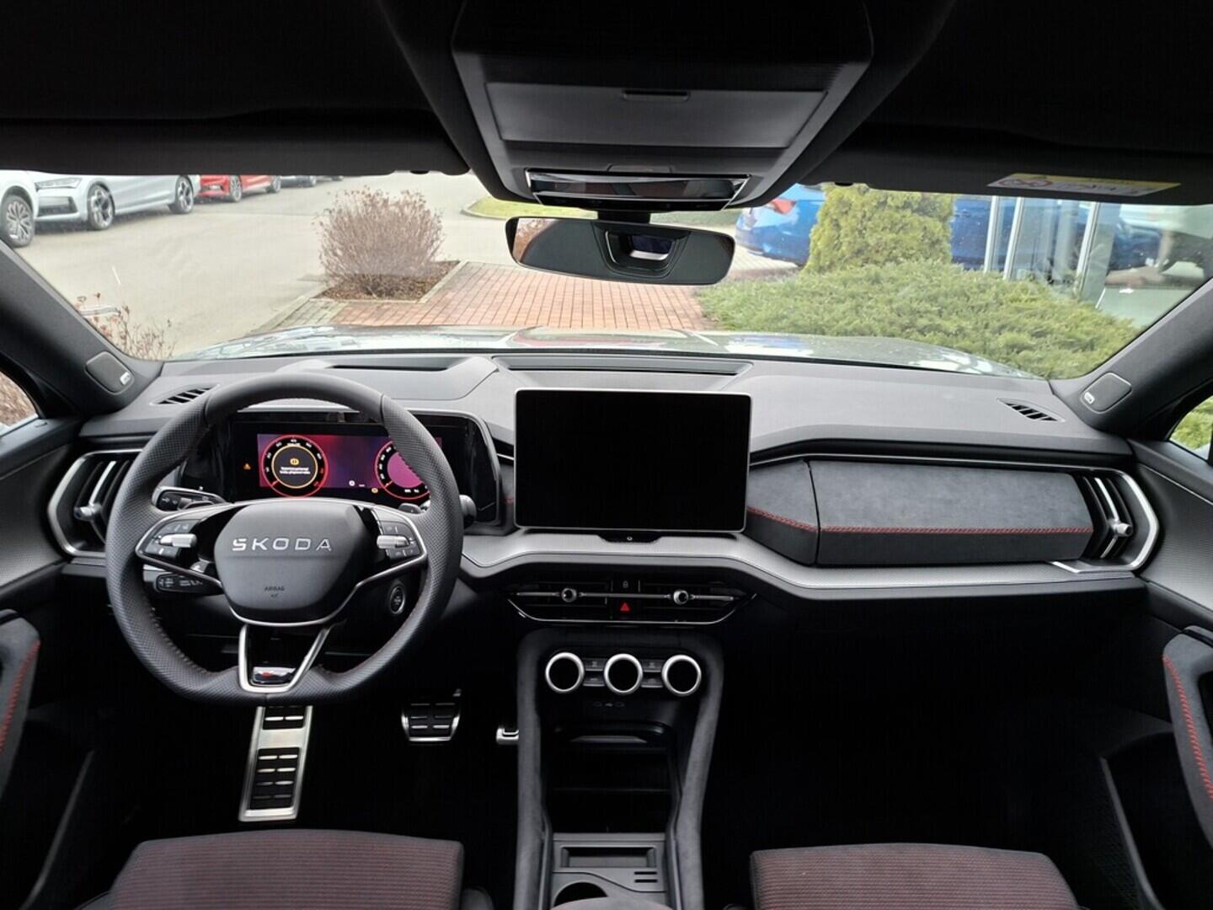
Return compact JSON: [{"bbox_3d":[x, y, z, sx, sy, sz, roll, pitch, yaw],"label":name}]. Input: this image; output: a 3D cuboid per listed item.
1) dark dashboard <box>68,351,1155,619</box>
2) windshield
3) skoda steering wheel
[{"bbox_3d":[0.001,0.030,1.208,1.420,0.310,0.450,1,20,-2],"label":"dark dashboard"},{"bbox_3d":[0.012,-0.186,1.031,1.400,0.160,0.770,1,-11,-2],"label":"windshield"},{"bbox_3d":[-0.338,0.090,0.880,0.372,0.352,0.120,1,-5,-2],"label":"skoda steering wheel"}]

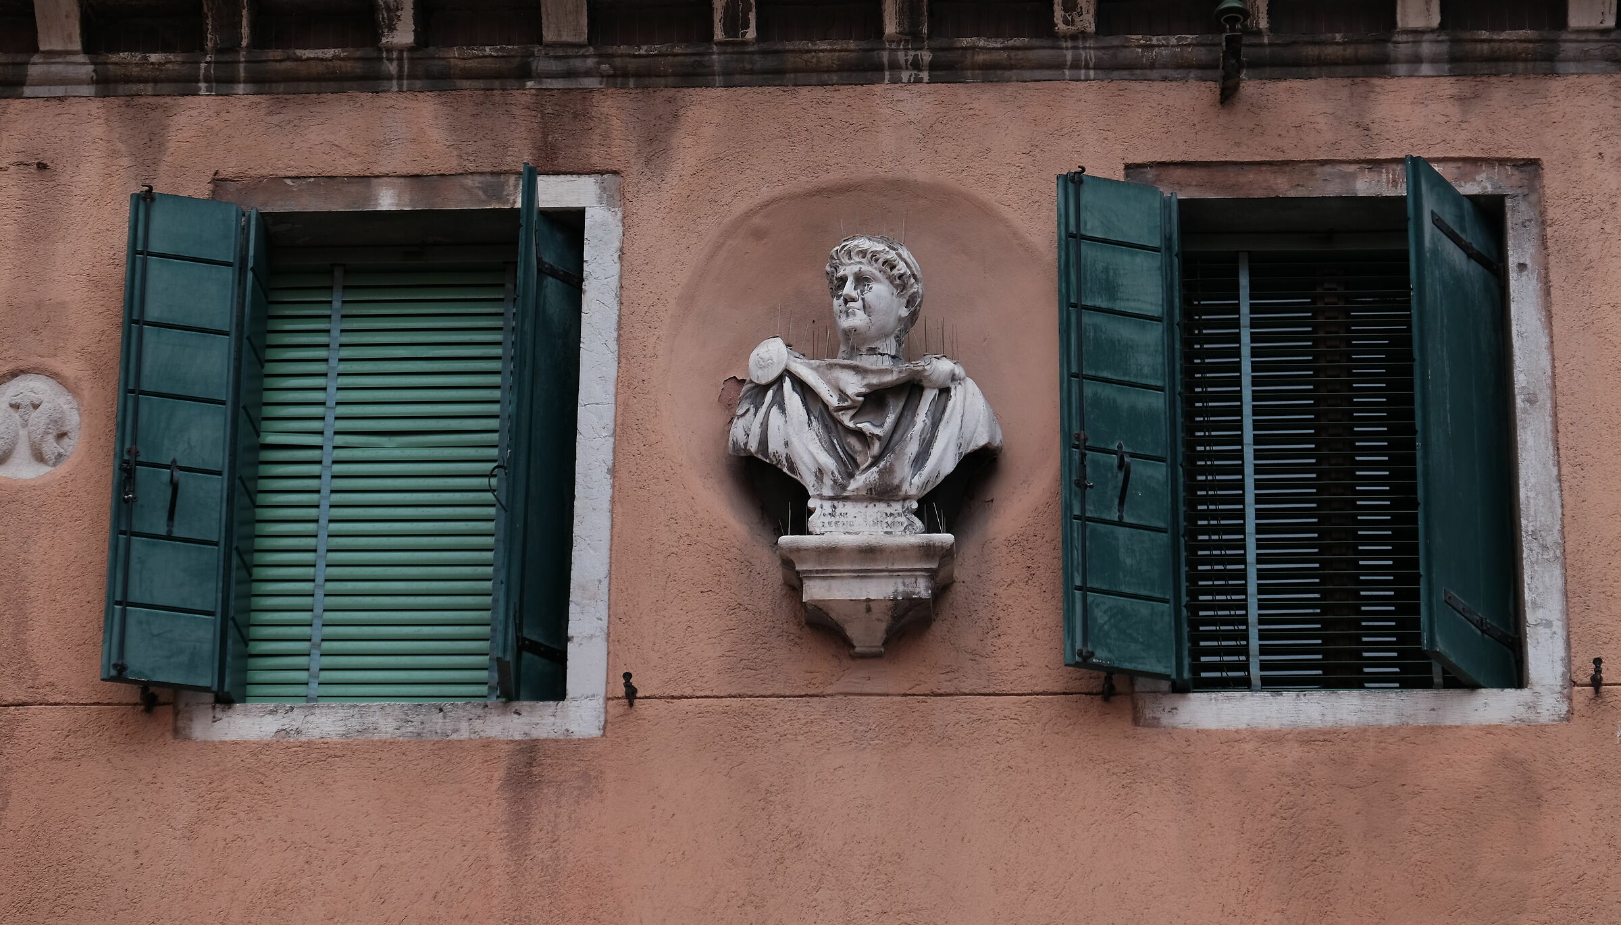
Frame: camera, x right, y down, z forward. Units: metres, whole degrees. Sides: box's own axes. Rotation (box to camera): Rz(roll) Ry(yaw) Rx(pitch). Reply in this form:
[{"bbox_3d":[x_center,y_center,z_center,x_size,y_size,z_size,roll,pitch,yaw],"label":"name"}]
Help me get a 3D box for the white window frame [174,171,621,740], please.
[{"bbox_3d":[-0.960,-0.001,12.620,0.999,1.473,0.150,-1,-25,3],"label":"white window frame"}]

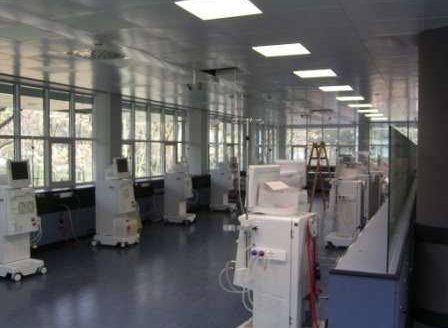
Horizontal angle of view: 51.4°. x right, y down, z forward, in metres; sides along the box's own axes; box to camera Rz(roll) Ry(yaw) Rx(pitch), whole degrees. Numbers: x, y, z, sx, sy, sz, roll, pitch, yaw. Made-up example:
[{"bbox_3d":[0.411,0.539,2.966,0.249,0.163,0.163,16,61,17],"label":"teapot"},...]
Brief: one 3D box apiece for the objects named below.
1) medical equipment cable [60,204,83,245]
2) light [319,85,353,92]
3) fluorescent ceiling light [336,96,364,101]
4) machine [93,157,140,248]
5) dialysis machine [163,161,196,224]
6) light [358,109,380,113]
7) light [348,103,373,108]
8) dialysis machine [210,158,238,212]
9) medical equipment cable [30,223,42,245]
[{"bbox_3d":[-2.626,1.045,8.066,0.220,0.680,0.240,1,2,23],"label":"medical equipment cable"},{"bbox_3d":[2.184,-1.487,9.042,0.585,0.070,0.585,1,2,23],"label":"light"},{"bbox_3d":[2.922,-1.533,10.747,0.585,0.070,0.585,1,2,23],"label":"fluorescent ceiling light"},{"bbox_3d":[-1.864,0.647,8.171,0.645,1.513,0.500,1,2,19],"label":"machine"},{"bbox_3d":[-0.983,0.581,10.596,0.645,1.513,0.500,1,2,23],"label":"dialysis machine"},{"bbox_3d":[4.398,-1.625,14.155,0.585,0.070,0.585,1,2,23],"label":"light"},{"bbox_3d":[3.660,-1.579,12.451,0.585,0.070,0.585,1,2,23],"label":"light"},{"bbox_3d":[0.052,0.523,12.740,0.645,1.513,0.500,1,2,20],"label":"dialysis machine"},{"bbox_3d":[-2.521,0.916,6.240,0.170,0.310,0.120,1,2,23],"label":"medical equipment cable"}]

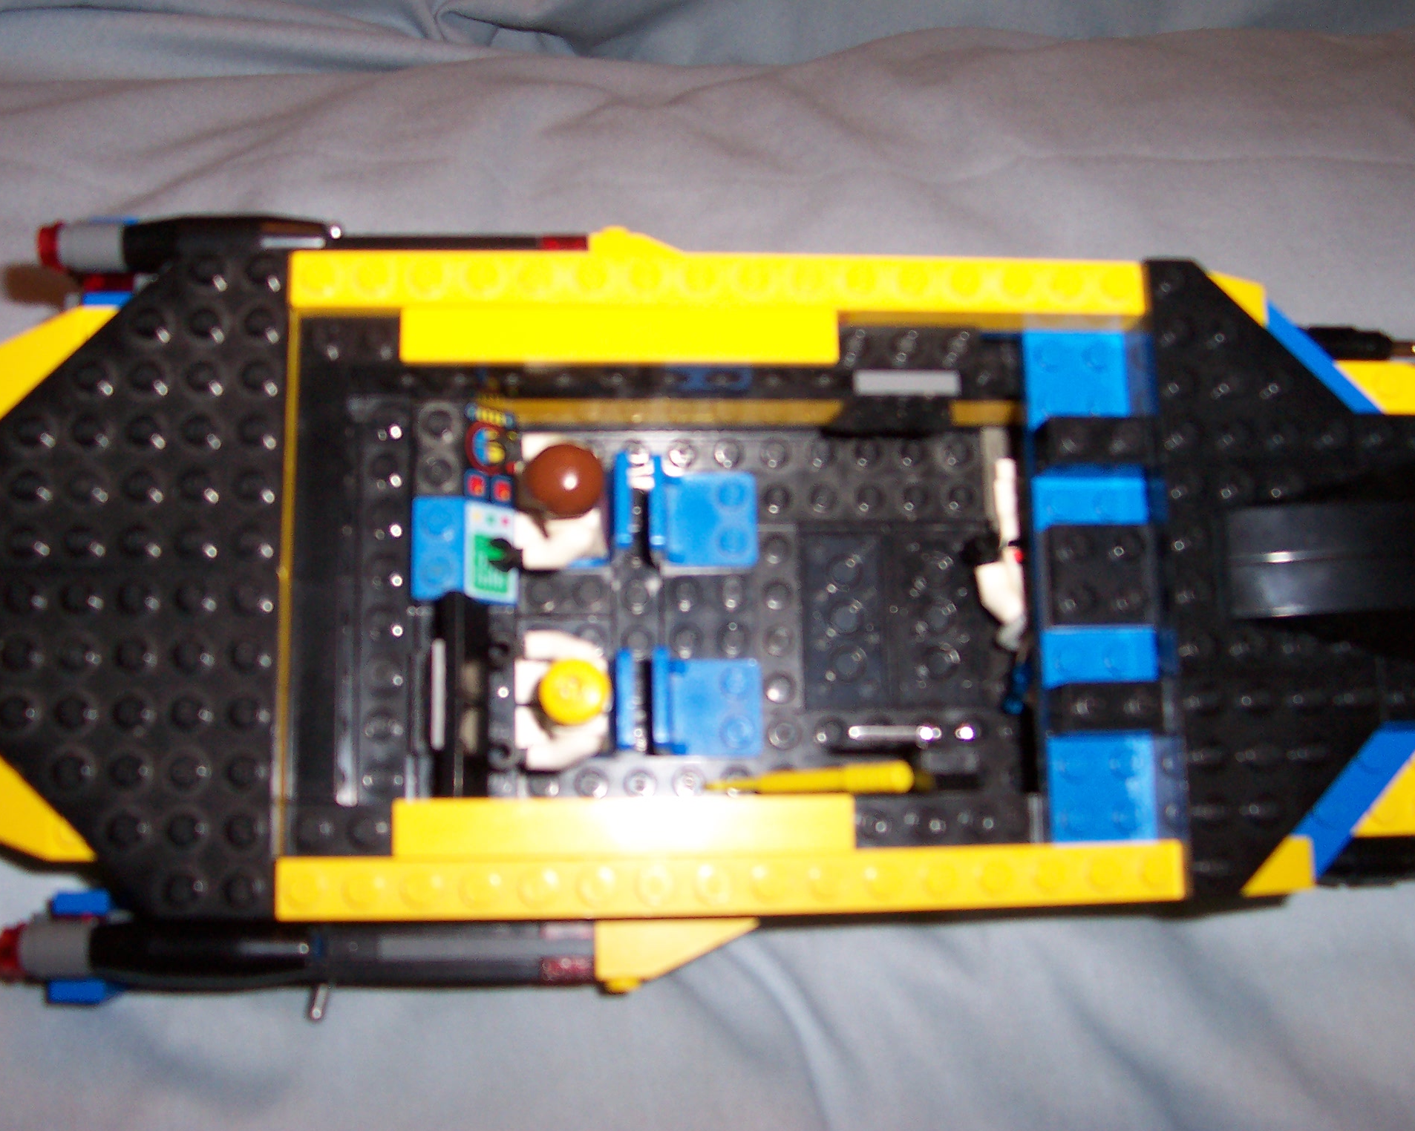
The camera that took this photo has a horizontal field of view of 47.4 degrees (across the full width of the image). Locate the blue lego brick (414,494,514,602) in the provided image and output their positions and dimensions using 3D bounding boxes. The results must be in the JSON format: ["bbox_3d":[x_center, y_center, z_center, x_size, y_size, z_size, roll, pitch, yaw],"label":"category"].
[{"bbox_3d":[-0.038,-0.002,0.254,0.016,0.011,0.016,0,80,-5],"label":"blue lego brick"}]

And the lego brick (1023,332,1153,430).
[{"bbox_3d":[0.058,-0.029,0.254,0.016,0.005,0.016,0,80,-5],"label":"lego brick"}]

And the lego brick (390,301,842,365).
[{"bbox_3d":[-0.013,-0.034,0.241,0.064,0.003,0.008,0,80,-5],"label":"lego brick"}]

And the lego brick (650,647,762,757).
[{"bbox_3d":[0.000,0.023,0.260,0.018,0.017,0.016,0,80,-5],"label":"lego brick"}]

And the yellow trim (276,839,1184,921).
[{"bbox_3d":[0.004,0.045,0.227,0.128,0.011,0.008,0,80,-5],"label":"yellow trim"}]

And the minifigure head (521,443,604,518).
[{"bbox_3d":[-0.021,-0.013,0.240,0.012,0.012,0.011,0,80,-5],"label":"minifigure head"}]

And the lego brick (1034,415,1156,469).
[{"bbox_3d":[0.059,-0.018,0.246,0.016,0.009,0.008,0,80,-5],"label":"lego brick"}]

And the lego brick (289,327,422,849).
[{"bbox_3d":[-0.053,0.004,0.244,0.018,0.021,0.080,0,80,-5],"label":"lego brick"}]

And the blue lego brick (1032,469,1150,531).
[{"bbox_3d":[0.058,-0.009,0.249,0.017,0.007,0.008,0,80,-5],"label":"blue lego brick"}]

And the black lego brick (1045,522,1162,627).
[{"bbox_3d":[0.059,0.001,0.243,0.016,0.005,0.016,0,80,-5],"label":"black lego brick"}]

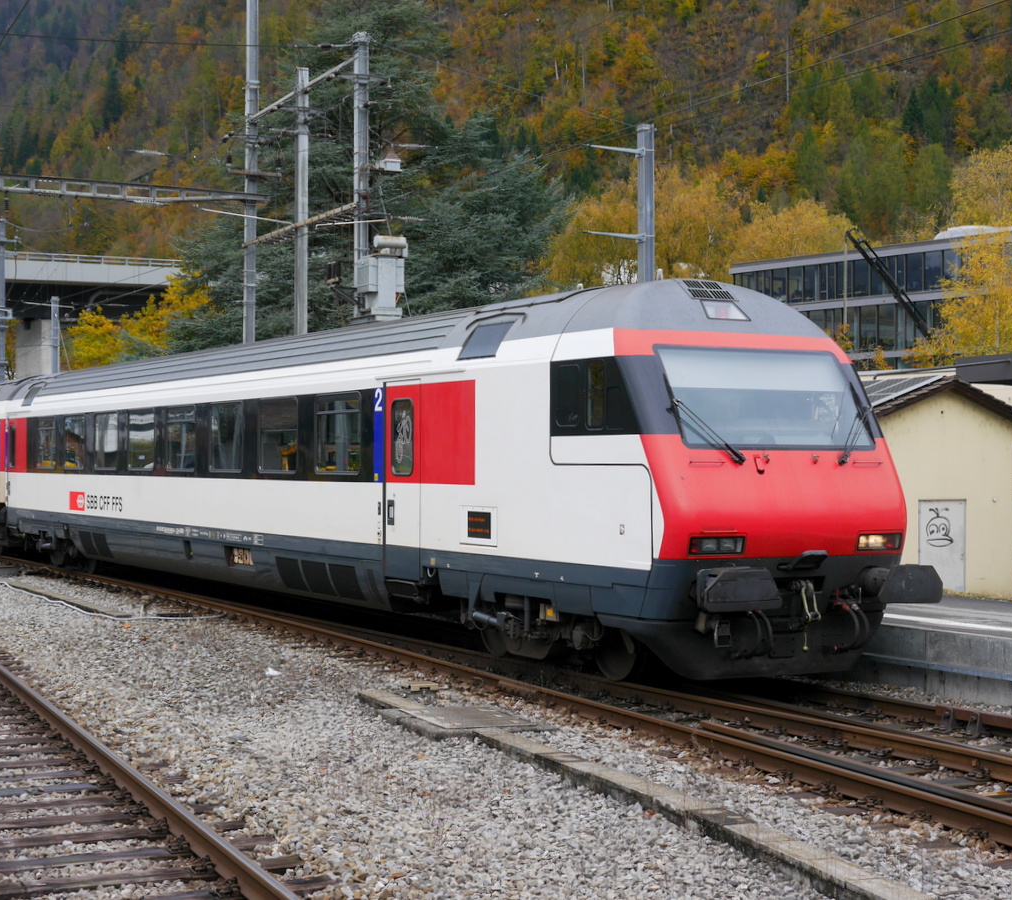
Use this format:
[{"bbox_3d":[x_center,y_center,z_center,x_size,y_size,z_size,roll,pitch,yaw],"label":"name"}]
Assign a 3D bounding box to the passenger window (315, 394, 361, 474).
[{"bbox_3d":[-2.073,-0.182,22.229,0.060,0.990,1.400,0,-1,-28],"label":"passenger window"}]

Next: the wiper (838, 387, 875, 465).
[{"bbox_3d":[3.239,-0.255,17.042,0.580,0.920,0.120,0,-32,-28],"label":"wiper"}]

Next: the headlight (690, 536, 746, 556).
[{"bbox_3d":[1.857,0.843,15.917,0.550,0.165,0.100,0,-1,-28],"label":"headlight"}]

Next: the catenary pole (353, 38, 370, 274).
[{"bbox_3d":[-3.098,-3.161,38.456,0.250,11.491,0.230,0,-1,-28],"label":"catenary pole"}]

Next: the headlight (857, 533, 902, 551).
[{"bbox_3d":[3.469,0.855,16.780,0.550,0.165,0.100,0,-1,-28],"label":"headlight"}]

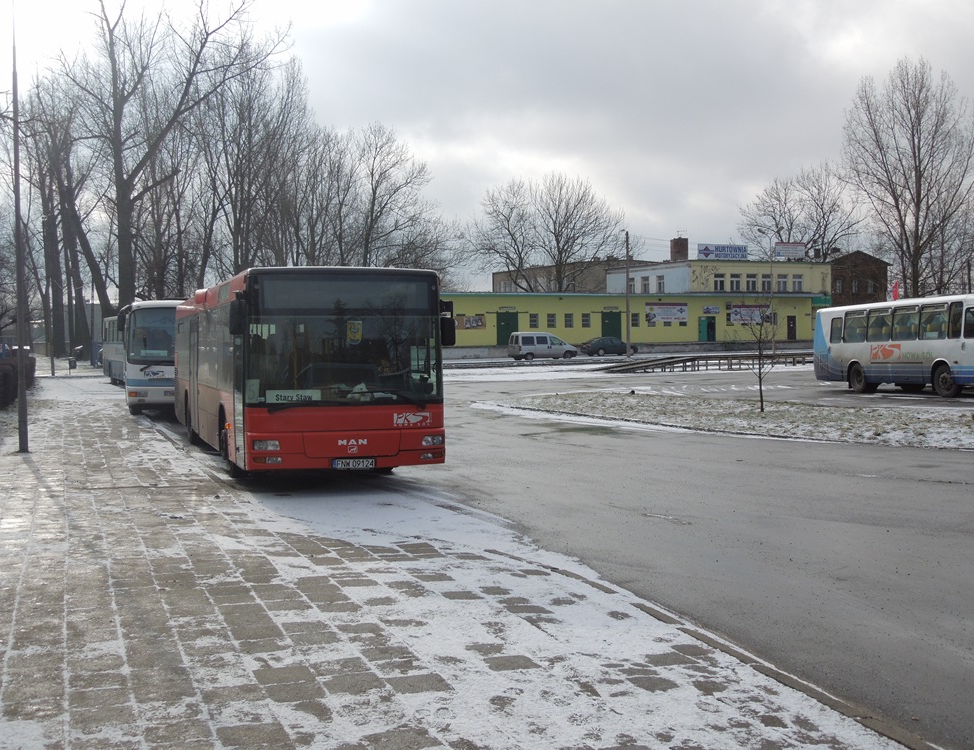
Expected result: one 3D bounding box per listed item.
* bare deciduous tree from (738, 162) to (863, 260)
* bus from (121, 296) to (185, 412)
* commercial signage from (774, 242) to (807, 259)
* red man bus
[{"bbox_3d":[33.949,-12.832,122.000,13.000,20.500,11.000,-1,2,-24],"label":"bare deciduous tree"},{"bbox_3d":[-9.908,-0.516,34.910,2.500,3.150,10.800,-1,1,-18],"label":"bus"},{"bbox_3d":[27.362,-11.217,101.500,3.300,1.380,0.200,-1,2,-24],"label":"commercial signage"},{"bbox_3d":[-3.665,-0.032,19.349,2.500,2.820,11.900,-1,1,-20],"label":"red man bus"}]

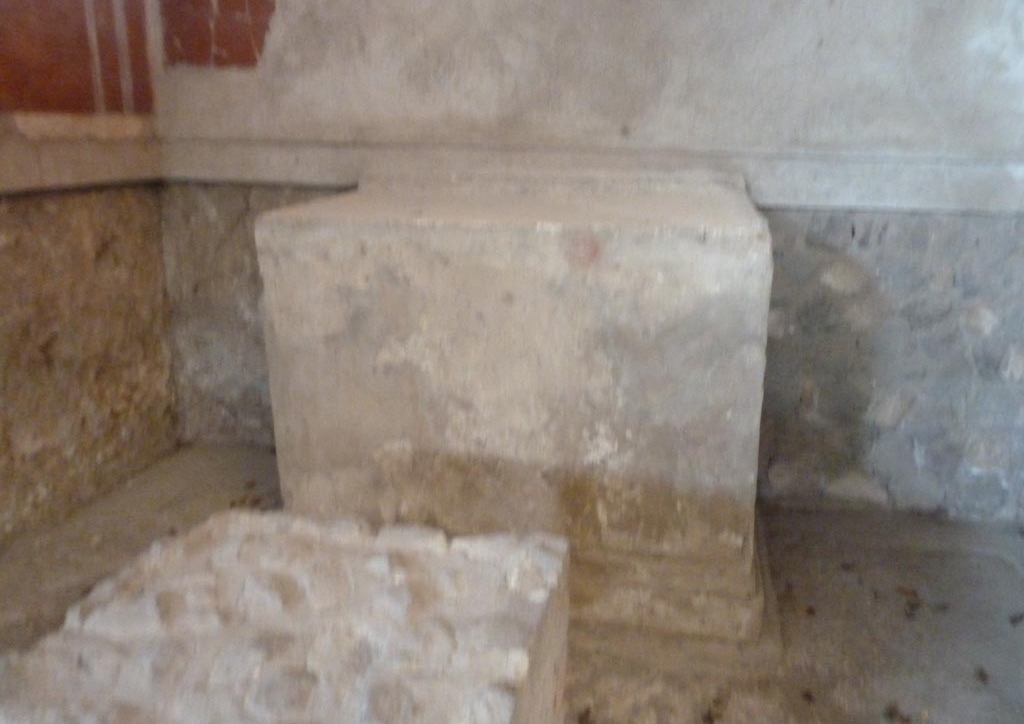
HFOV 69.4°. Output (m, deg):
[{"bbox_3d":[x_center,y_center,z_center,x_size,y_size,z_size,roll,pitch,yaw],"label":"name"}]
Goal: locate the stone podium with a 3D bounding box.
[{"bbox_3d":[0.059,0.073,2.494,1.477,1.171,0.845,4,18,11],"label":"stone podium"}]

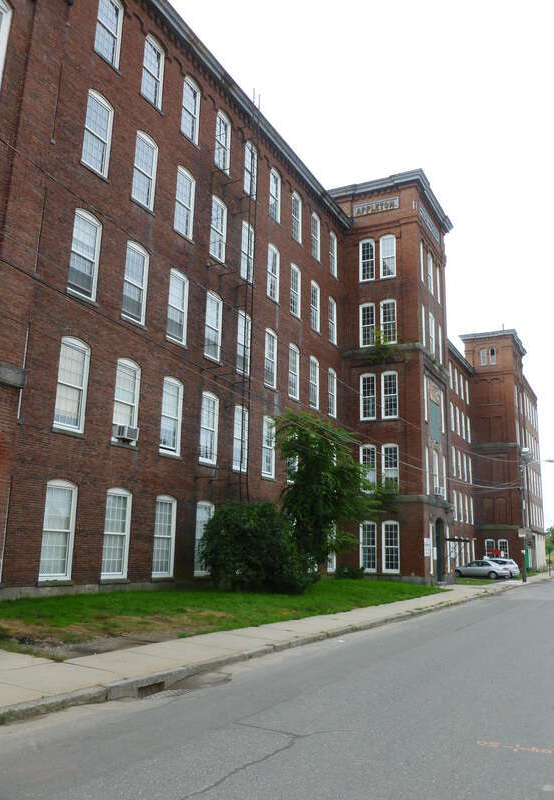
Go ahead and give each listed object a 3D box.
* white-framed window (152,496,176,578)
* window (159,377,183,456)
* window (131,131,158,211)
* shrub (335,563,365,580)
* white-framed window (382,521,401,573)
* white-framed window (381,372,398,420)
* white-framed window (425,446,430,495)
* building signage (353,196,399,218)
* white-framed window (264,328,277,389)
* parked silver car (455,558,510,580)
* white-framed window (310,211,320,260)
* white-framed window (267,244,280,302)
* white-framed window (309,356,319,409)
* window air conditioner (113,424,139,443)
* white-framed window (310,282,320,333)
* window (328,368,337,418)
[{"bbox_3d":[-4.017,4.803,22.892,0.180,2.842,1.189,-6,-15,28],"label":"white-framed window"},{"bbox_3d":[-3.890,0.603,23.874,0.160,2.872,1.145,-6,-15,28],"label":"window"},{"bbox_3d":[-4.862,-8.424,23.827,0.160,2.856,1.145,-6,-15,28],"label":"window"},{"bbox_3d":[4.031,9.432,35.486,1.400,0.900,1.250,-6,-15,28],"label":"shrub"},{"bbox_3d":[6.249,8.021,35.347,0.980,2.810,0.160,-6,-15,28],"label":"white-framed window"},{"bbox_3d":[6.562,-0.317,37.607,1.030,2.828,0.180,-6,-15,28],"label":"white-framed window"},{"bbox_3d":[8.103,3.834,34.887,0.160,2.632,0.868,-6,-15,28],"label":"white-framed window"},{"bbox_3d":[5.897,-11.348,38.552,2.842,0.700,0.120,-6,-15,28],"label":"building signage"},{"bbox_3d":[-0.291,-2.024,31.040,0.150,2.866,1.142,-6,-15,28],"label":"white-framed window"},{"bbox_3d":[16.023,13.444,51.635,4.750,1.430,1.790,-6,-15,28],"label":"parked silver car"},{"bbox_3d":[2.138,-9.022,35.810,0.160,2.730,1.162,-6,-15,28],"label":"white-framed window"},{"bbox_3d":[-0.192,-6.310,32.179,0.160,2.856,1.145,-6,-15,28],"label":"white-framed window"},{"bbox_3d":[2.044,-0.949,35.321,0.160,2.853,1.145,-6,-15,28],"label":"white-framed window"},{"bbox_3d":[-5.003,1.114,21.471,0.550,0.370,0.570,-6,-15,28],"label":"window air conditioner"},{"bbox_3d":[2.140,-5.285,36.217,0.150,2.831,1.142,-6,-15,28],"label":"white-framed window"},{"bbox_3d":[3.199,-0.428,37.599,0.180,2.871,1.189,-6,-15,28],"label":"window"}]

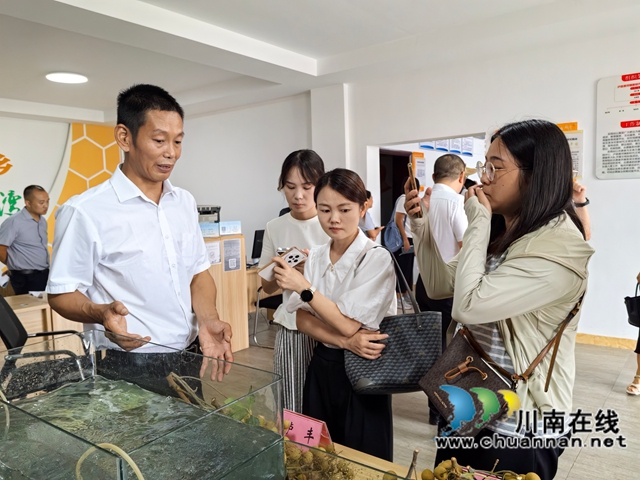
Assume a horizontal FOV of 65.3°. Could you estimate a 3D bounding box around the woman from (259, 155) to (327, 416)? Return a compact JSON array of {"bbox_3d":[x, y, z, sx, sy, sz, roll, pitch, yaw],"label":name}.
[{"bbox_3d":[-0.050,0.474,1.892,0.420,1.626,0.370,-1,5,12],"label":"woman"}]

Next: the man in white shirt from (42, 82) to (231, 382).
[{"bbox_3d":[-0.439,0.462,1.401,0.430,1.760,0.520,2,6,35],"label":"man in white shirt"}]

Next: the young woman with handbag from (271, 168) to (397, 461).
[{"bbox_3d":[0.094,0.533,1.694,0.430,1.537,0.390,2,6,33],"label":"young woman with handbag"}]

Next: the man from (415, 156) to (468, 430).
[{"bbox_3d":[0.833,0.293,3.248,0.340,1.698,0.480,-6,7,-42],"label":"man"}]

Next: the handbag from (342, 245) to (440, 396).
[{"bbox_3d":[0.239,0.268,1.670,0.370,0.460,0.160,-4,5,-22],"label":"handbag"}]

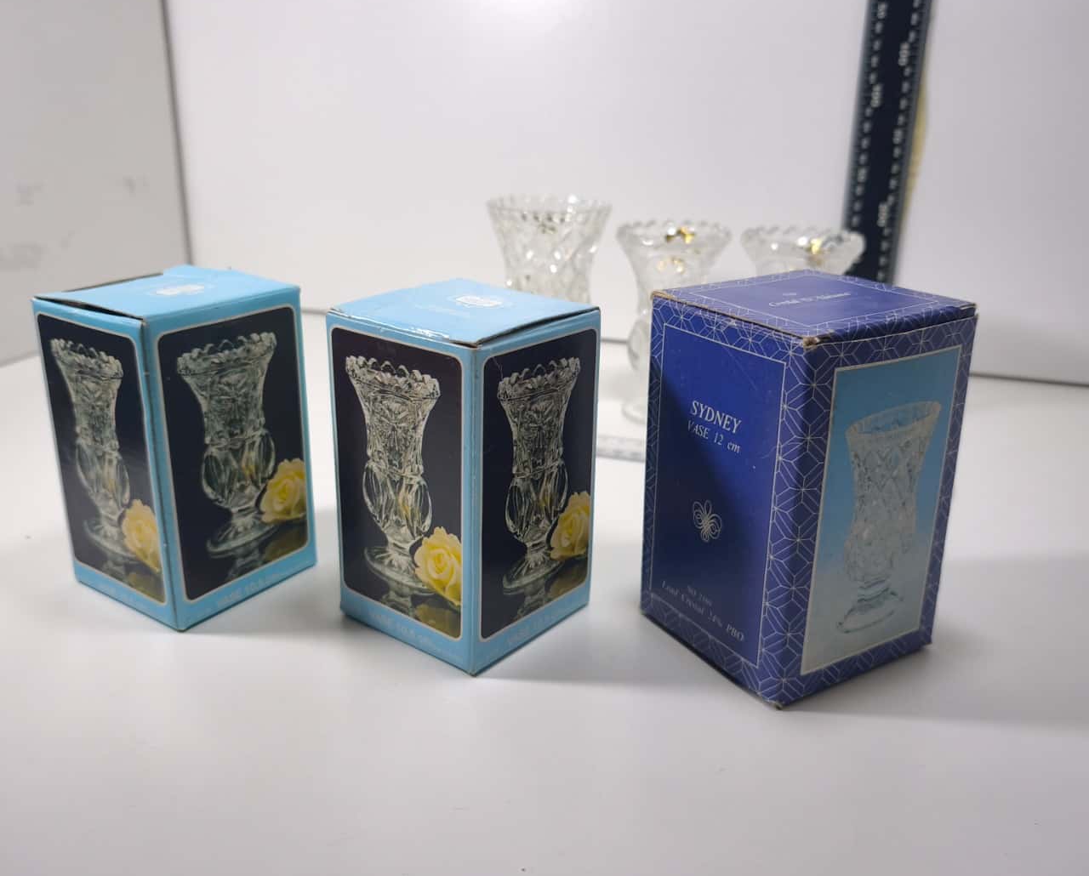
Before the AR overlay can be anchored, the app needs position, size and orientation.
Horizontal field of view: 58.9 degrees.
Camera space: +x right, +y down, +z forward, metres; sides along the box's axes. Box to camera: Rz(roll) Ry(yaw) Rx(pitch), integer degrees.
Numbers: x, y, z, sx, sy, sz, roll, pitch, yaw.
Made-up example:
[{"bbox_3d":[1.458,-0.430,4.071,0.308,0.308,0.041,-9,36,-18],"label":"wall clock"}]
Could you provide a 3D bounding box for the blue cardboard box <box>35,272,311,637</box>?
[{"bbox_3d":[-0.137,0.001,0.366,0.064,0.113,0.064,14,24,32],"label":"blue cardboard box"}]

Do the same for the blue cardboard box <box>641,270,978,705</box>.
[{"bbox_3d":[0.087,0.013,0.333,0.074,0.120,0.070,-12,24,-31],"label":"blue cardboard box"}]

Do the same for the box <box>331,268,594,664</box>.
[{"bbox_3d":[-0.028,0.010,0.345,0.067,0.113,0.064,17,25,36],"label":"box"}]

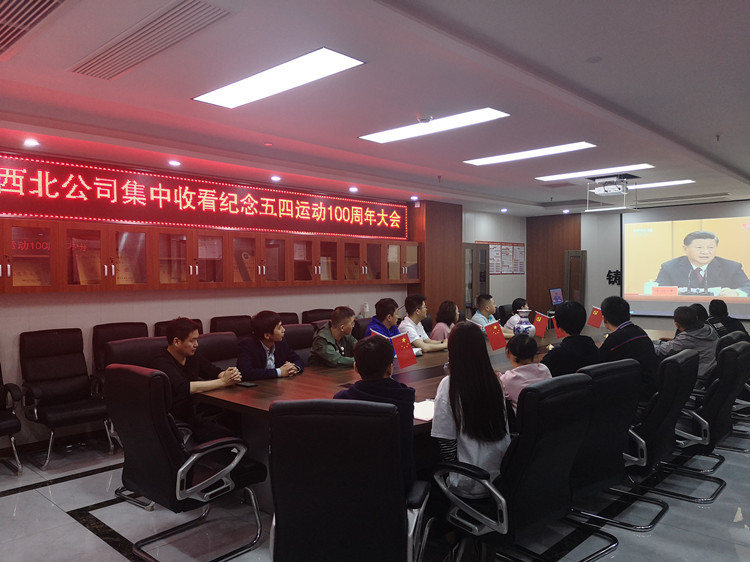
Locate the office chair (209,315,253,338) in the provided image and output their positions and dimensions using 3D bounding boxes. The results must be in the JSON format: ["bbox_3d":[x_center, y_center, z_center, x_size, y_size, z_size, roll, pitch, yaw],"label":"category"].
[{"bbox_3d":[-1.427,0.962,6.529,0.700,1.075,0.600,0,1,42],"label":"office chair"}]

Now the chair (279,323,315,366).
[{"bbox_3d":[-0.523,0.929,5.082,0.640,1.060,0.610,1,1,44],"label":"chair"}]

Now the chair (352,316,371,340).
[{"bbox_3d":[0.150,0.918,5.808,0.640,1.060,0.610,1,1,44],"label":"chair"}]

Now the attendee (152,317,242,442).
[{"bbox_3d":[-1.365,0.880,4.174,0.800,1.270,0.570,0,0,27],"label":"attendee"}]

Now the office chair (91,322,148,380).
[{"bbox_3d":[-2.261,0.977,5.611,0.700,1.075,0.600,0,1,42],"label":"office chair"}]

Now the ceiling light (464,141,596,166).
[{"bbox_3d":[1.394,-1.183,5.392,1.200,0.050,0.300,0,1,42],"label":"ceiling light"}]

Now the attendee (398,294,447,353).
[{"bbox_3d":[0.483,0.823,6.237,0.750,1.320,0.520,0,0,30],"label":"attendee"}]

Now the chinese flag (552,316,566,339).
[{"bbox_3d":[1.797,0.435,5.650,0.140,0.220,0.030,-12,0,23],"label":"chinese flag"}]

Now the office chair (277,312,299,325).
[{"bbox_3d":[-0.976,0.954,7.025,0.700,1.075,0.600,0,1,42],"label":"office chair"}]

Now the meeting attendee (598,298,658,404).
[{"bbox_3d":[1.591,0.808,3.918,0.550,1.360,0.780,-1,0,-34],"label":"meeting attendee"}]

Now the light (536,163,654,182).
[{"bbox_3d":[2.368,-1.194,6.385,1.220,0.050,0.290,1,1,44],"label":"light"}]

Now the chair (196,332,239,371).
[{"bbox_3d":[-1.133,0.979,4.667,0.600,1.060,0.700,-1,1,-43],"label":"chair"}]

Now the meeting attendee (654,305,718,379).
[{"bbox_3d":[2.530,0.837,4.876,0.550,1.270,0.780,-1,0,-34],"label":"meeting attendee"}]

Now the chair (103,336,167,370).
[{"bbox_3d":[-1.503,0.946,4.054,0.640,1.060,0.610,1,1,44],"label":"chair"}]

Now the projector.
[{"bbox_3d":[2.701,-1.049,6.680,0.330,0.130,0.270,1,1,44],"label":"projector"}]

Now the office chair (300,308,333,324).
[{"bbox_3d":[-0.512,0.946,7.535,0.700,1.075,0.600,0,1,42],"label":"office chair"}]

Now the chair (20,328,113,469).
[{"bbox_3d":[-2.556,0.936,4.864,0.640,1.060,0.610,1,1,44],"label":"chair"}]

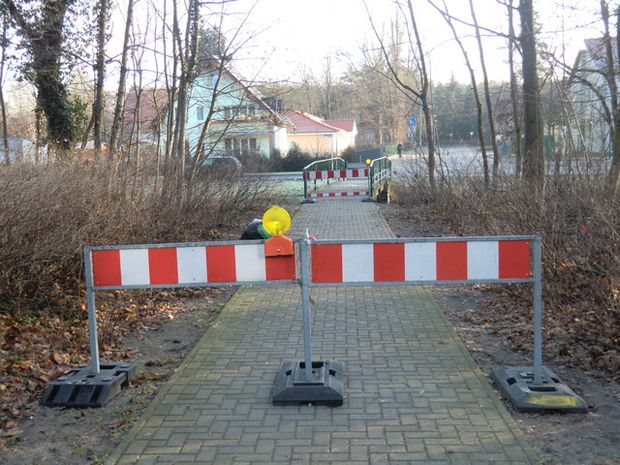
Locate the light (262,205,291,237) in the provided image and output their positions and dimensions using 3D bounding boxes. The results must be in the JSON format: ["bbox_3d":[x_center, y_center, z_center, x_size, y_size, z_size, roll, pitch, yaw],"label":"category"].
[{"bbox_3d":[-0.219,-0.079,4.690,0.185,0.210,0.100,-1,6,3],"label":"light"}]

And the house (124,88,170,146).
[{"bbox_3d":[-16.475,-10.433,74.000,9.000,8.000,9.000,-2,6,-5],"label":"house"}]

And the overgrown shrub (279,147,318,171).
[{"bbox_3d":[-0.899,-5.784,56.000,3.200,2.000,2.200,-1,6,0],"label":"overgrown shrub"}]

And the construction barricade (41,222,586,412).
[{"bbox_3d":[-0.005,0.545,4.700,3.380,1.030,0.720,-1,6,6],"label":"construction barricade"}]

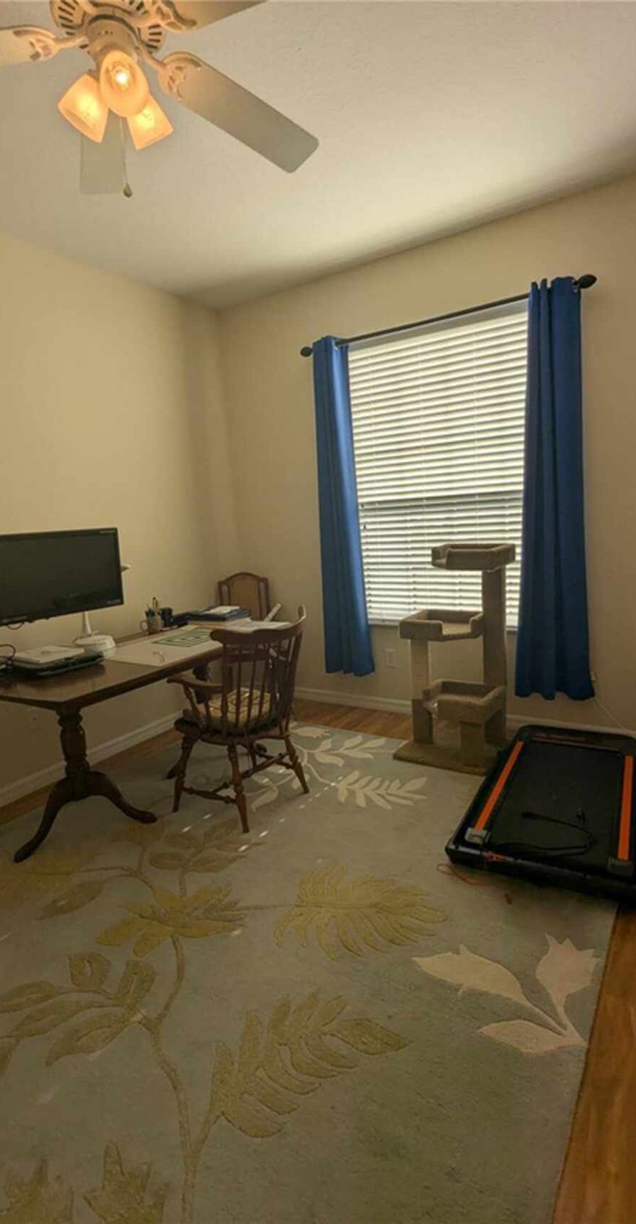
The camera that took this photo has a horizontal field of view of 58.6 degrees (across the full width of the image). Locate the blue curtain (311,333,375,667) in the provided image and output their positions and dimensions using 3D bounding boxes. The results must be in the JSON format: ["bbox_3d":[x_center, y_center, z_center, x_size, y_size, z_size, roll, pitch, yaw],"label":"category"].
[{"bbox_3d":[0.142,-0.623,3.606,0.373,2.126,0.120,3,12,33],"label":"blue curtain"}]

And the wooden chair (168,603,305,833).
[{"bbox_3d":[-0.349,0.465,2.603,0.575,0.910,0.550,4,13,39],"label":"wooden chair"}]

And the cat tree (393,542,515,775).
[{"bbox_3d":[0.739,0.221,2.989,0.550,1.110,0.510,3,12,33],"label":"cat tree"}]

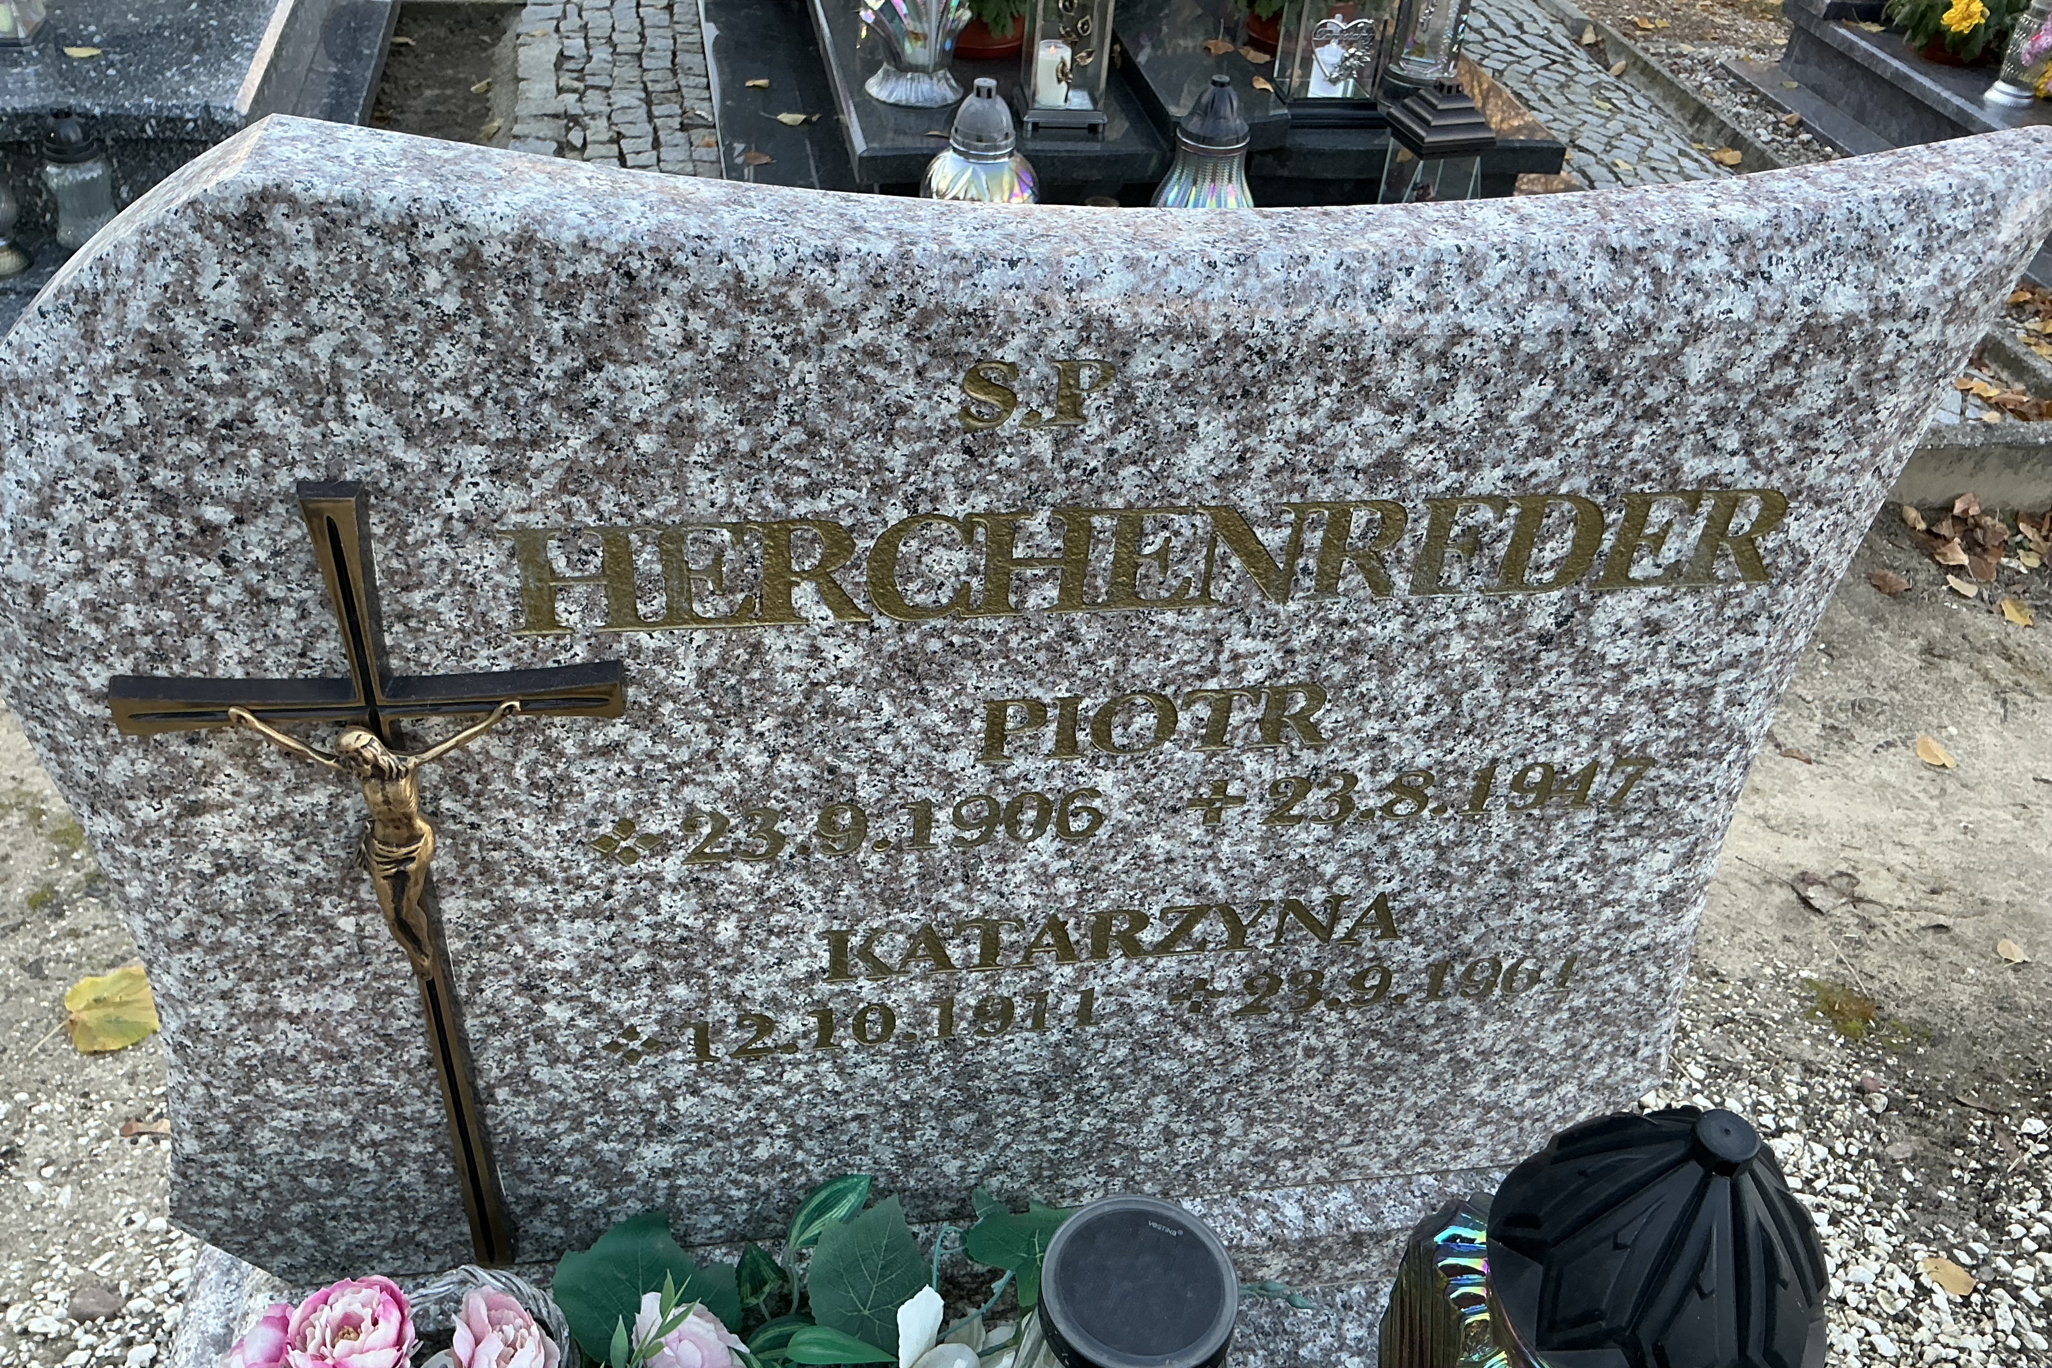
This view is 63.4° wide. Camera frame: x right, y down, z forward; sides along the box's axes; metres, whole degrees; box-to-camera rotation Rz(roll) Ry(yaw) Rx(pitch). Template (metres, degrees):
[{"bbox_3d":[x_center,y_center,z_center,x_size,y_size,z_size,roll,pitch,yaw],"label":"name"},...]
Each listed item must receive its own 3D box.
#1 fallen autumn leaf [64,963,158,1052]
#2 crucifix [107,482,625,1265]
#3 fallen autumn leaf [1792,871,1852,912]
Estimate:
[{"bbox_3d":[-0.777,0.281,1.451,0.110,0.015,0.100,-12,43,-20],"label":"fallen autumn leaf"},{"bbox_3d":[-0.298,0.130,0.816,0.218,0.489,0.043,-2,33,-9],"label":"crucifix"},{"bbox_3d":[0.811,0.215,1.692,0.065,0.020,0.060,-2,40,-9],"label":"fallen autumn leaf"}]

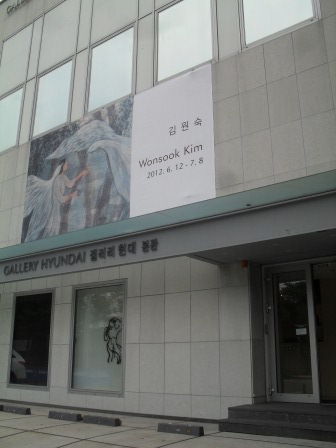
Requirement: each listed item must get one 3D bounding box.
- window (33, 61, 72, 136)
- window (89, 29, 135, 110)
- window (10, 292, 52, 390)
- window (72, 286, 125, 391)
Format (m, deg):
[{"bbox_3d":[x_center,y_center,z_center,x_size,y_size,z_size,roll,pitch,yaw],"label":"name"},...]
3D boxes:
[{"bbox_3d":[-3.260,-3.537,12.821,1.480,1.930,0.120,-12,-20,35],"label":"window"},{"bbox_3d":[-1.445,-3.895,11.495,1.500,1.910,0.120,-12,-20,35],"label":"window"},{"bbox_3d":[-3.328,2.794,11.014,1.440,2.130,0.120,-12,-20,35],"label":"window"},{"bbox_3d":[-1.499,2.415,9.684,1.550,2.180,0.120,-12,-20,35],"label":"window"}]

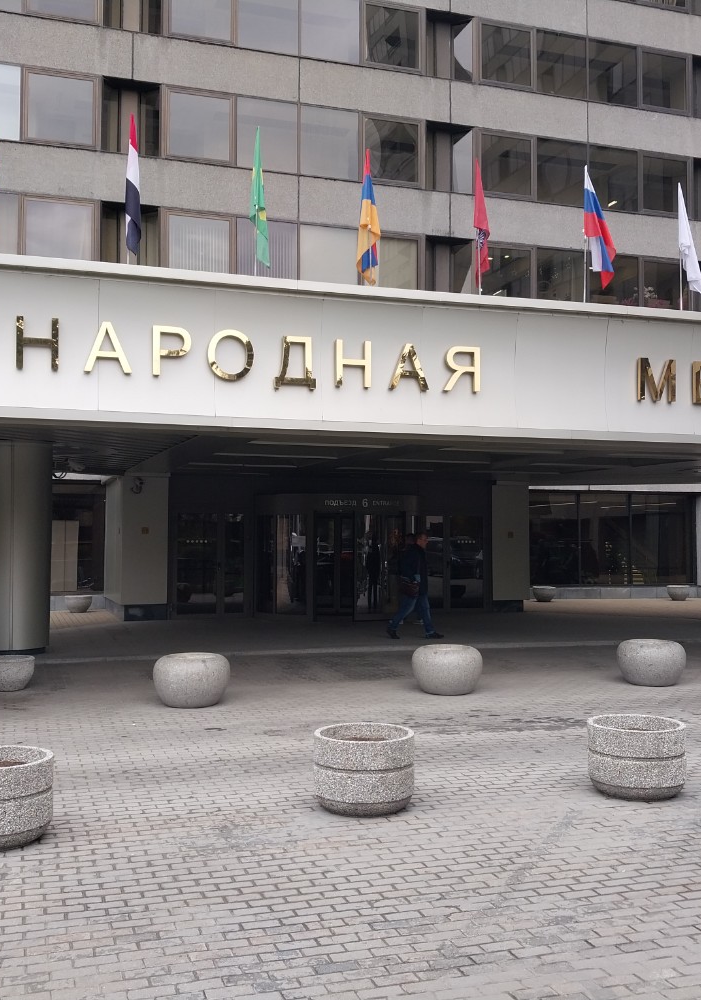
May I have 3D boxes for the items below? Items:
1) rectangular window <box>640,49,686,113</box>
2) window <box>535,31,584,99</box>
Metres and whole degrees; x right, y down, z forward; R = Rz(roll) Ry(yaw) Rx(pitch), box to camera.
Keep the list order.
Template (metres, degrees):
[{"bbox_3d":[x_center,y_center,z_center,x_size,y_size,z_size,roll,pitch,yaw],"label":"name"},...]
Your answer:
[{"bbox_3d":[9.151,-12.227,29.223,1.474,1.515,0.150,1,-2,-18],"label":"rectangular window"},{"bbox_3d":[6.383,-13.162,30.242,1.685,1.945,0.150,1,-2,-18],"label":"window"}]

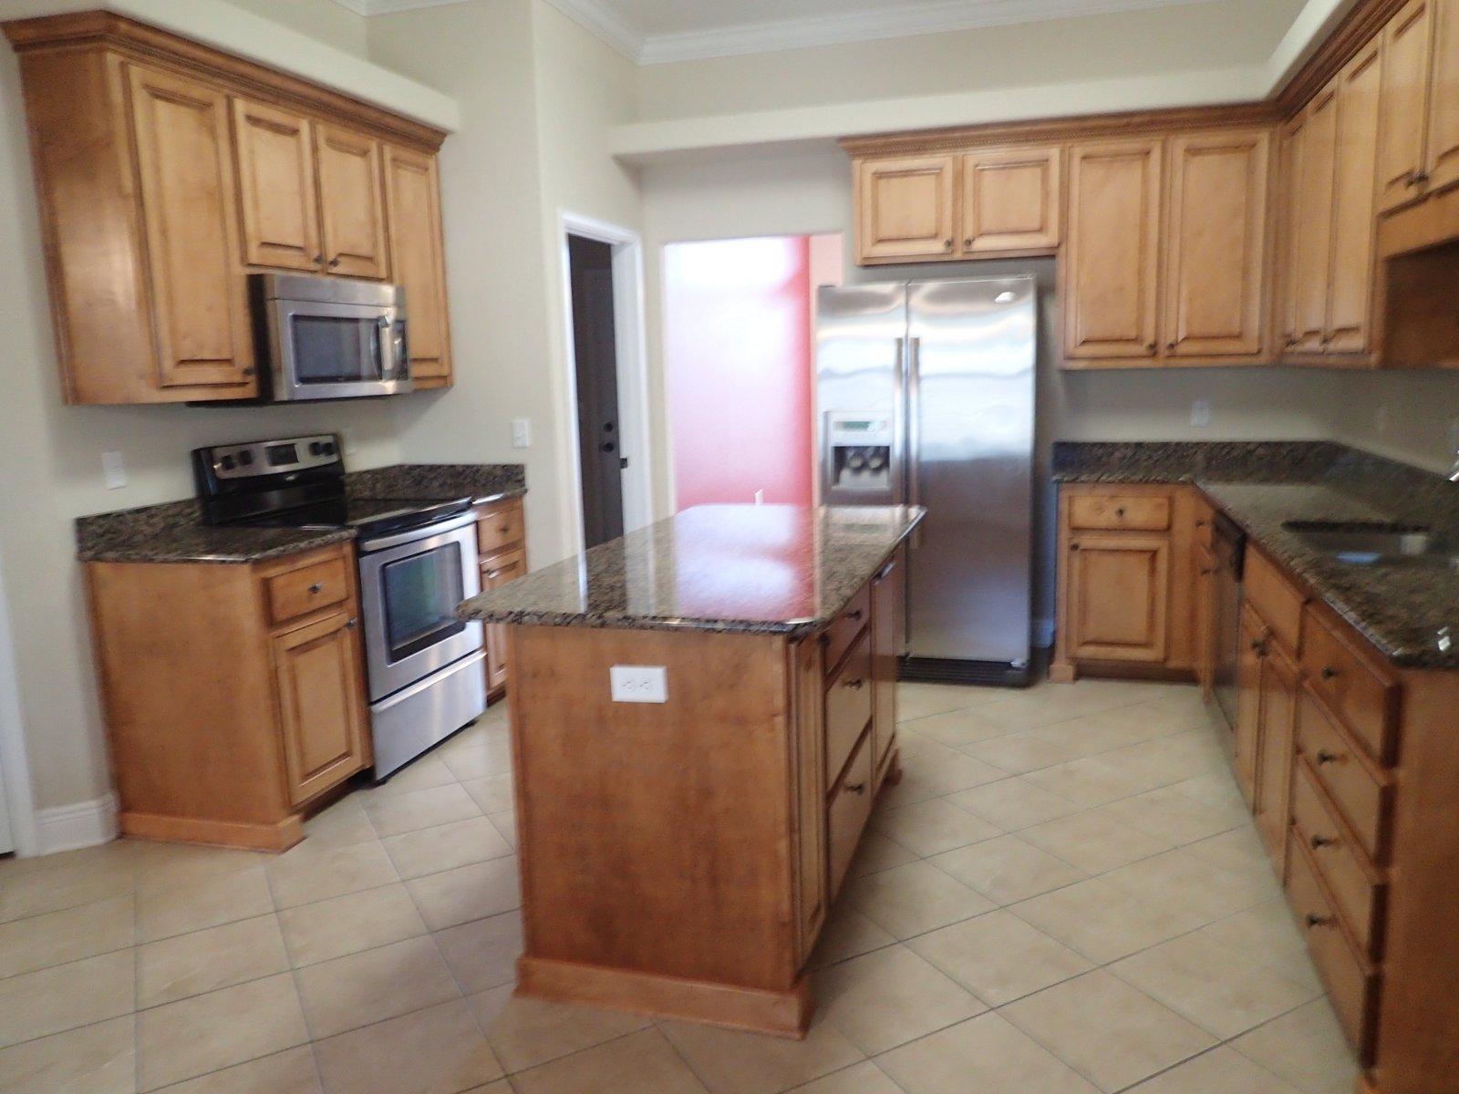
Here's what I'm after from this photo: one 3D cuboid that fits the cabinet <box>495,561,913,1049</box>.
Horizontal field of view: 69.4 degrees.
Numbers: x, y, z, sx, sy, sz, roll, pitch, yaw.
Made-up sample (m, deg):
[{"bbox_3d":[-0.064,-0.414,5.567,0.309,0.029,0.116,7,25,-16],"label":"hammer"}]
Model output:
[{"bbox_3d":[0.052,0.479,2.998,0.671,0.883,1.553,1,10,17],"label":"cabinet"}]

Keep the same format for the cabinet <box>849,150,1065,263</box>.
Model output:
[{"bbox_3d":[1.060,-1.547,4.872,0.900,0.464,0.333,1,10,17],"label":"cabinet"}]

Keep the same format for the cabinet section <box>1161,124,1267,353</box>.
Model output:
[{"bbox_3d":[2.077,-1.282,4.574,0.398,0.910,0.343,1,10,17],"label":"cabinet section"}]

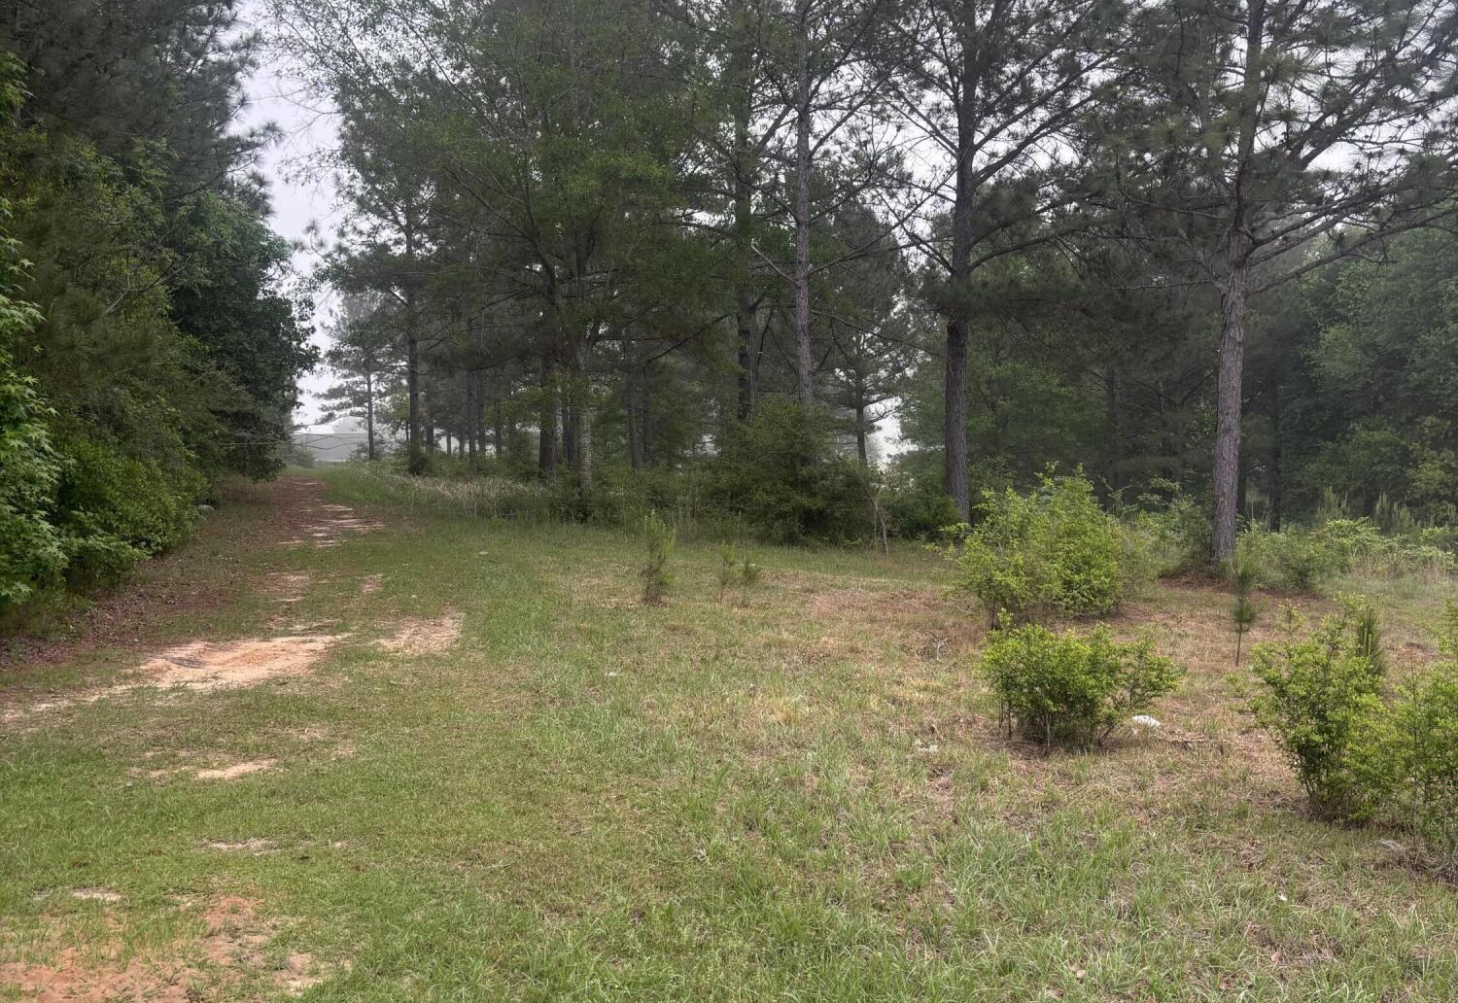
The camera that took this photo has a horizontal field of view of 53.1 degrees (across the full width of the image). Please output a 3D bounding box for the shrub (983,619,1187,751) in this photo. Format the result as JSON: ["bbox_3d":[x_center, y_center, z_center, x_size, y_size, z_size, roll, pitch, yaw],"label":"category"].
[{"bbox_3d":[1.900,0.938,7.841,1.000,0.630,0.850,0,2,0],"label":"shrub"}]

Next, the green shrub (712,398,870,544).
[{"bbox_3d":[1.032,-0.543,24.197,2.500,2.350,2.200,0,2,0],"label":"green shrub"}]

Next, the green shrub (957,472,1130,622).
[{"bbox_3d":[2.897,0.391,13.424,1.500,1.300,1.350,0,2,0],"label":"green shrub"}]

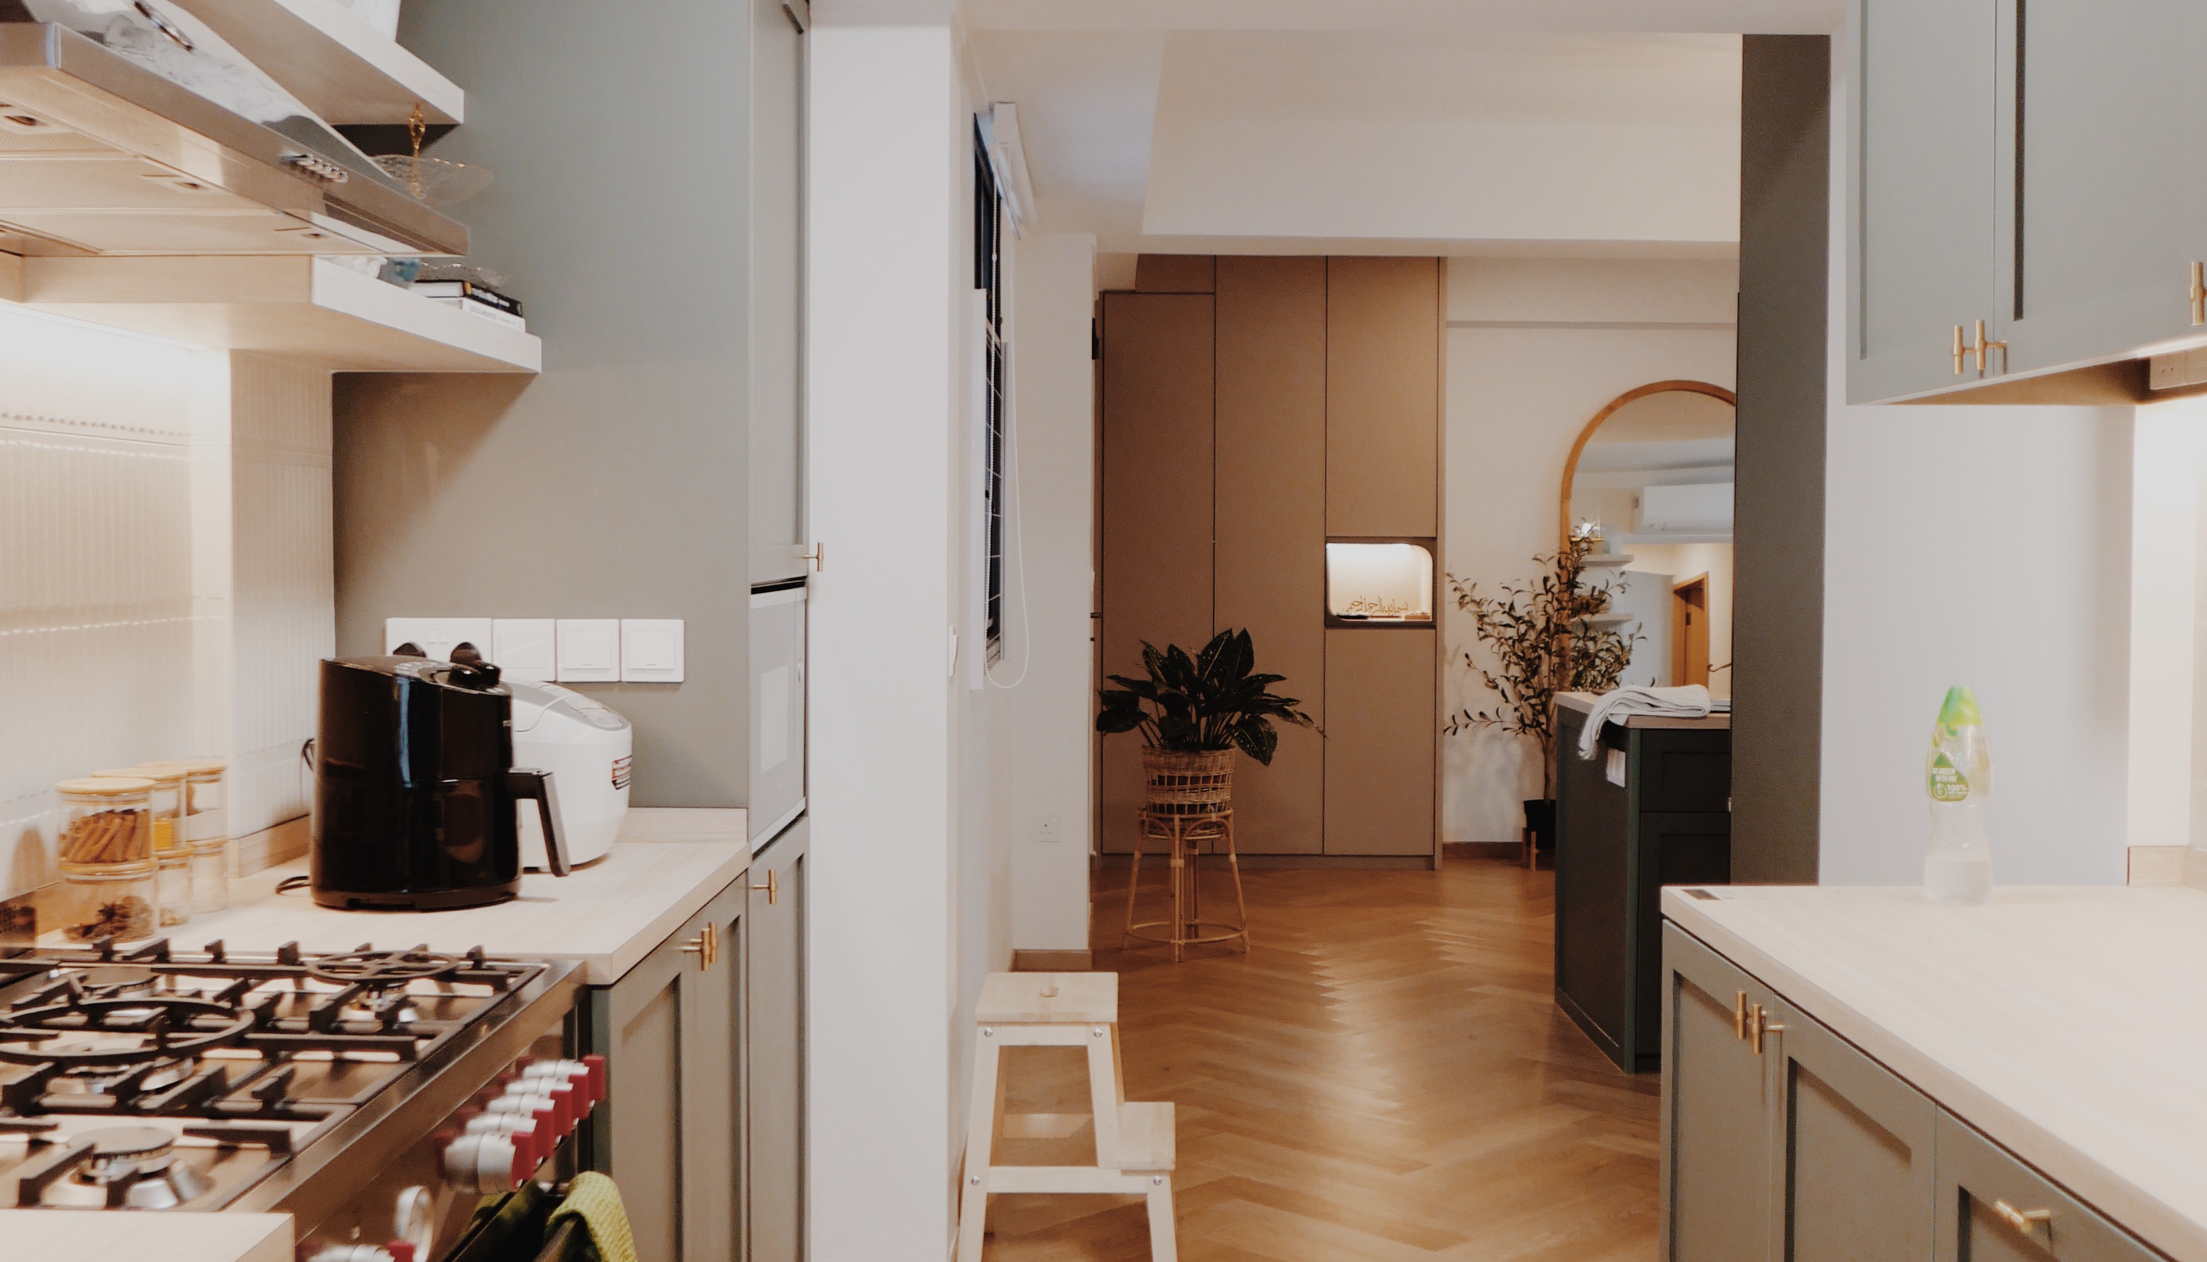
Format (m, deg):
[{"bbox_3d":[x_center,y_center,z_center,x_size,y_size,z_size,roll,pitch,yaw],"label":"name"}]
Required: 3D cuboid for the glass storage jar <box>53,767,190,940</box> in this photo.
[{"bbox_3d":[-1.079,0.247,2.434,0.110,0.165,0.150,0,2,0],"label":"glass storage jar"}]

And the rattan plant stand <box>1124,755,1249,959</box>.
[{"bbox_3d":[0.269,0.698,7.019,0.385,0.635,0.385,0,2,0],"label":"rattan plant stand"}]

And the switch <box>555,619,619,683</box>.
[{"bbox_3d":[-0.722,0.029,3.087,0.087,0.088,0.012,0,2,0],"label":"switch"}]

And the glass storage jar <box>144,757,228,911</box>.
[{"bbox_3d":[-1.104,0.244,2.665,0.100,0.174,0.100,0,2,0],"label":"glass storage jar"}]

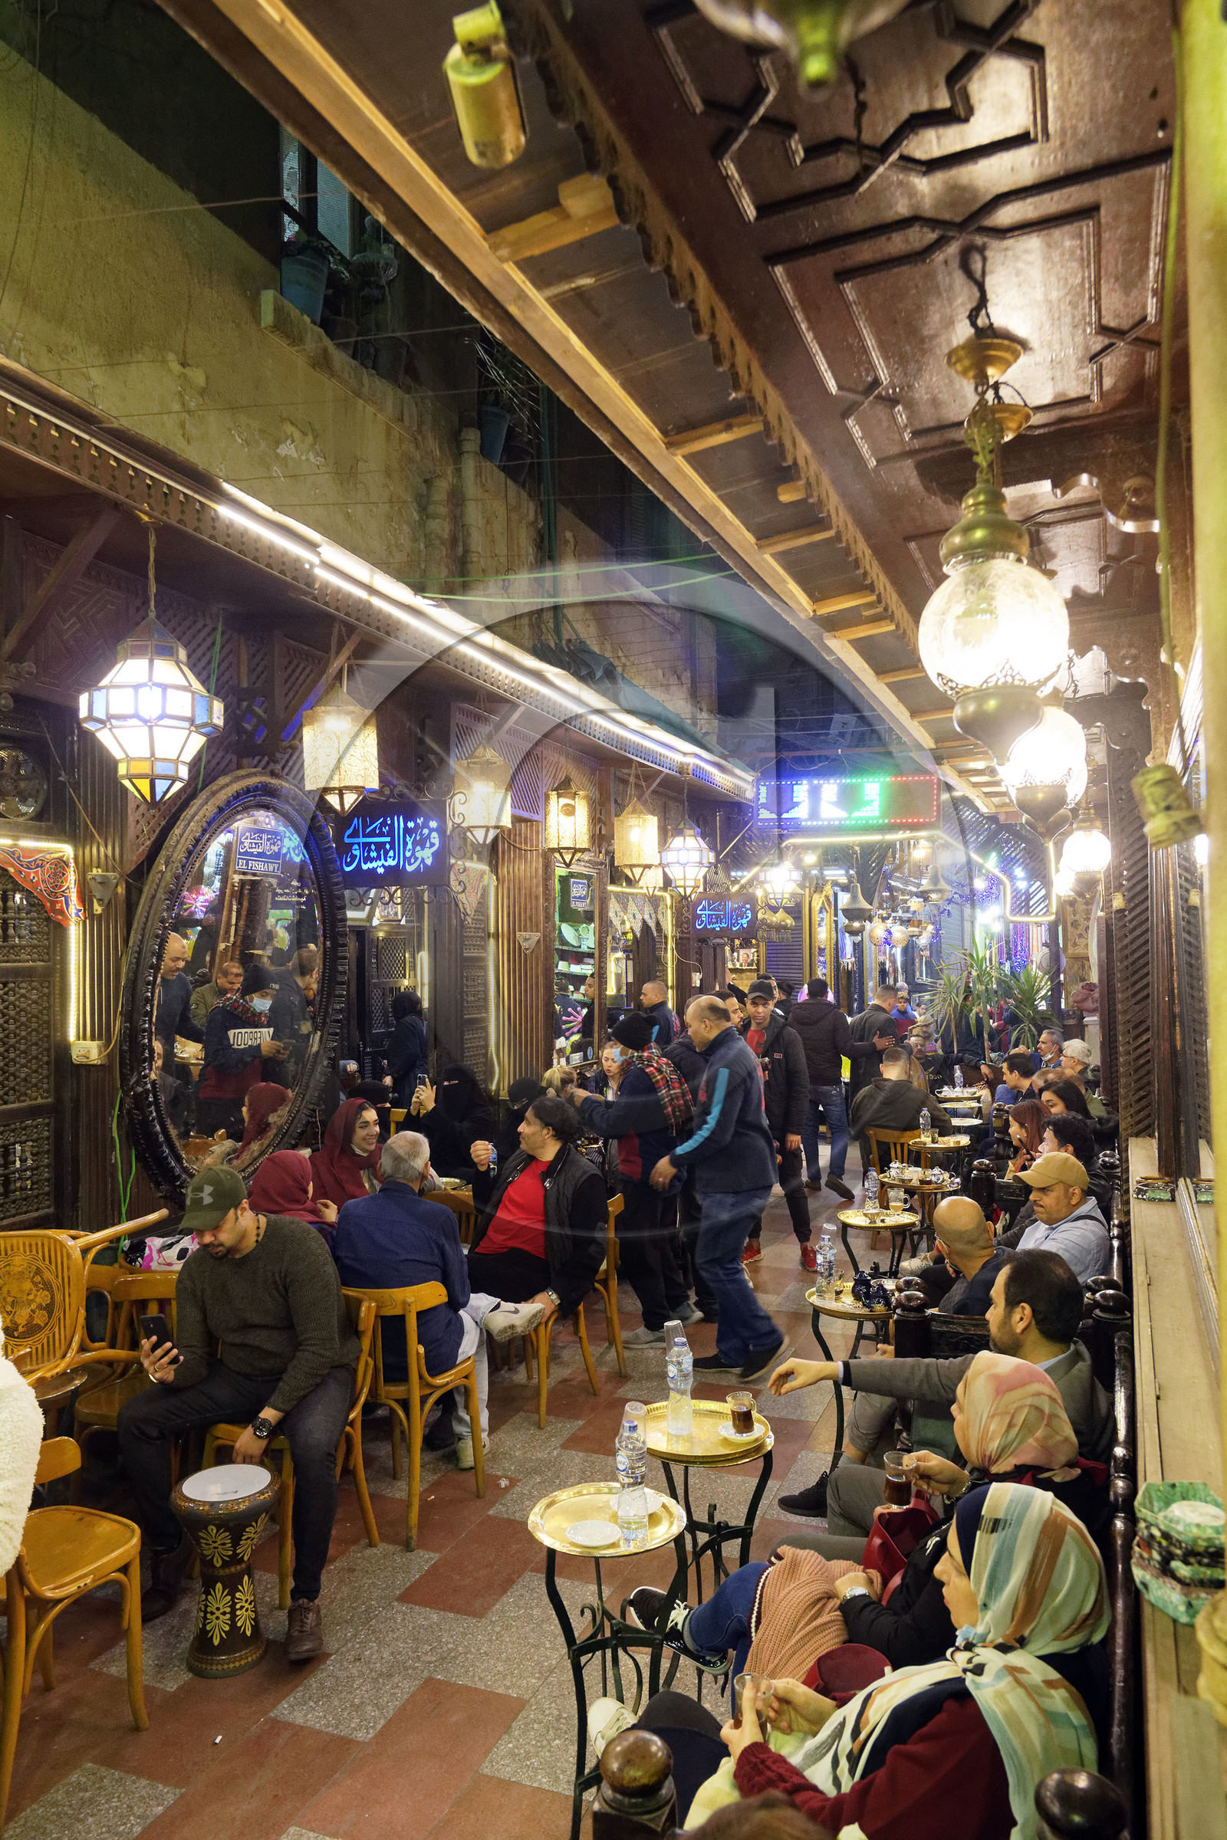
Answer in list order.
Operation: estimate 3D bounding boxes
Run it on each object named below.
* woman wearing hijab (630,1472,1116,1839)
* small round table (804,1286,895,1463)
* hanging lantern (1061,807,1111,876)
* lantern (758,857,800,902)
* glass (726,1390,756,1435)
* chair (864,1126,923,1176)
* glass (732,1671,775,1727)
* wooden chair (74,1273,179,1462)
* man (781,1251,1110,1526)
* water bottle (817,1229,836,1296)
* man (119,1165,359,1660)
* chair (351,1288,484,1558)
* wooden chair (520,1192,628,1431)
[{"bbox_3d":[0.344,1.412,2.015,0.900,1.140,0.550,-2,-2,33],"label":"woman wearing hijab"},{"bbox_3d":[0.888,1.684,4.300,0.410,0.710,0.410,-1,-2,0],"label":"small round table"},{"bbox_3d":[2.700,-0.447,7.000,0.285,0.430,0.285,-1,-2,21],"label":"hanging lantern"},{"bbox_3d":[1.510,-0.385,11.150,0.390,0.450,0.390,-1,-2,22],"label":"lantern"},{"bbox_3d":[0.317,1.216,3.035,0.075,0.088,0.062,-1,-3,0],"label":"glass"},{"bbox_3d":[1.928,1.716,8.134,0.430,0.840,0.480,-1,-2,19],"label":"chair"},{"bbox_3d":[0.238,1.337,2.080,0.070,0.105,0.075,-1,-2,21],"label":"glass"},{"bbox_3d":[-1.570,1.657,4.160,0.420,0.820,0.470,-1,-2,5],"label":"wooden chair"},{"bbox_3d":[0.769,1.358,2.843,0.810,1.200,0.580,-2,-3,23],"label":"man"},{"bbox_3d":[0.753,1.230,4.368,0.066,0.225,0.066,-1,-2,21],"label":"water bottle"},{"bbox_3d":[-1.070,1.410,3.710,0.640,1.300,0.720,-1,0,27],"label":"man"},{"bbox_3d":[-0.716,1.635,4.285,0.440,0.840,0.510,-2,-3,24],"label":"chair"},{"bbox_3d":[-0.207,1.668,5.402,0.430,0.840,0.480,-2,-2,35],"label":"wooden chair"}]

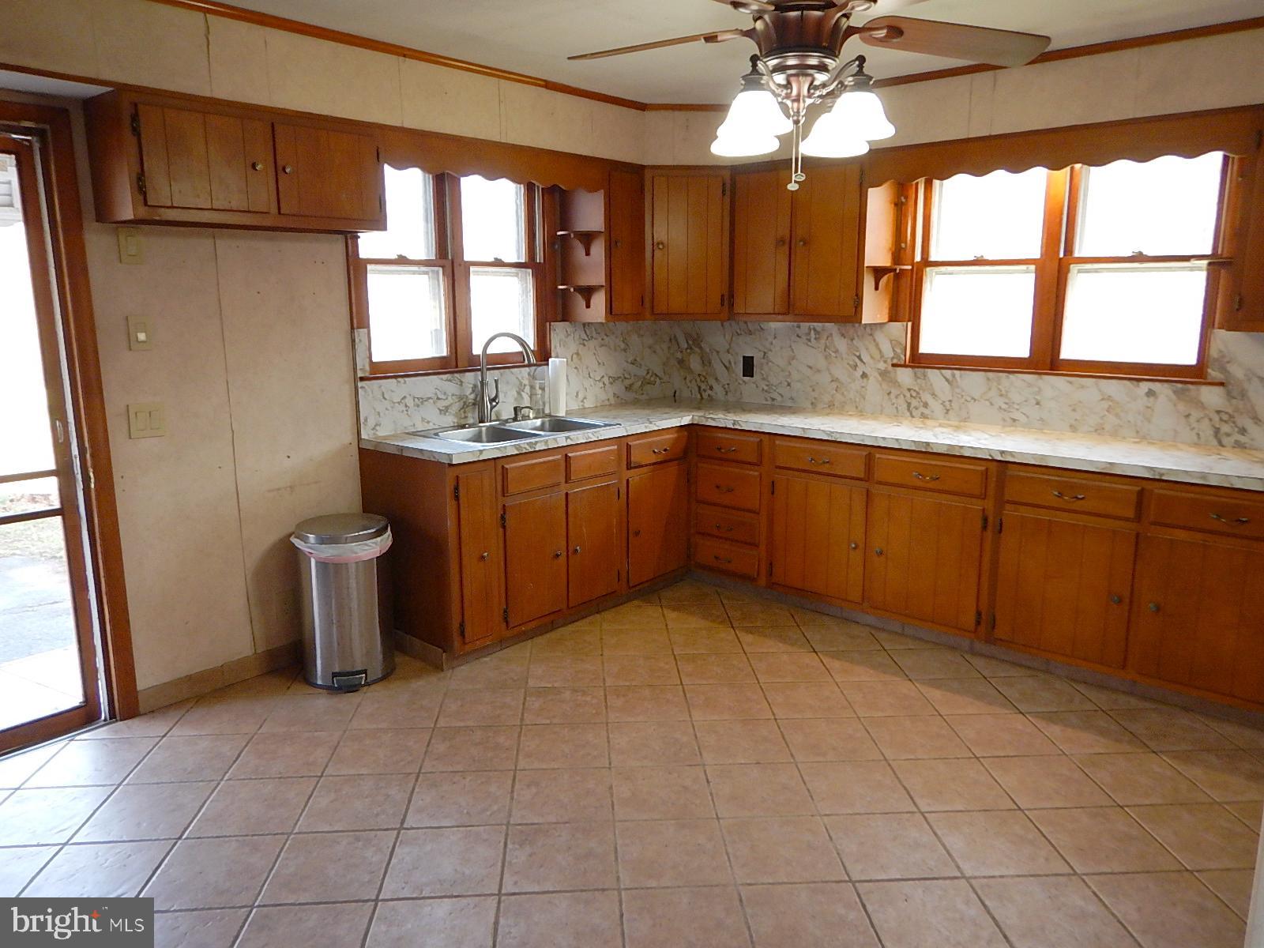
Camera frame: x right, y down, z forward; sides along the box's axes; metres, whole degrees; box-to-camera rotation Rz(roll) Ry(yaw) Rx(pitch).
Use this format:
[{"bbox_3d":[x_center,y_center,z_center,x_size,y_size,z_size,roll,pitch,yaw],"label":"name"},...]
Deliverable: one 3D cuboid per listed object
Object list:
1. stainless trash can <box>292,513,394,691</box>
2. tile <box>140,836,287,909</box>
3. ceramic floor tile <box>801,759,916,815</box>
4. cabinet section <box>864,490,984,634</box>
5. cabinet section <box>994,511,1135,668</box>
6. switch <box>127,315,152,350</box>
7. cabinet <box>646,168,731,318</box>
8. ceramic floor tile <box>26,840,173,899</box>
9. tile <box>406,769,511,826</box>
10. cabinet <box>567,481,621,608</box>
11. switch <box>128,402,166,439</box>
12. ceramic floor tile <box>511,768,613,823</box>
[{"bbox_3d":[-1.156,0.507,3.556,0.350,0.630,0.365,-3,12,-18],"label":"stainless trash can"},{"bbox_3d":[-1.118,1.069,2.351,0.302,0.010,0.302,-1,11,-3],"label":"tile"},{"bbox_3d":[0.703,0.980,2.739,0.302,0.010,0.302,-1,11,-3],"label":"ceramic floor tile"},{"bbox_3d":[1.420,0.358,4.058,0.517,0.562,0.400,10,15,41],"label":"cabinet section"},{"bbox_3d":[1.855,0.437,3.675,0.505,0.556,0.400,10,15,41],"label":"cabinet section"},{"bbox_3d":[-1.704,-0.487,3.041,0.012,0.116,0.071,10,15,40],"label":"switch"},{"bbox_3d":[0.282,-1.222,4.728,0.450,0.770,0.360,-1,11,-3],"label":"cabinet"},{"bbox_3d":[-1.412,1.062,2.305,0.302,0.010,0.302,-1,11,-3],"label":"ceramic floor tile"},{"bbox_3d":[-0.523,1.002,2.696,0.302,0.010,0.302,-1,11,-3],"label":"tile"},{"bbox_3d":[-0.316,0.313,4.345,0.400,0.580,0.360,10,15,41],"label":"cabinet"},{"bbox_3d":[-1.747,-0.190,3.162,0.012,0.118,0.118,10,15,41],"label":"switch"},{"bbox_3d":[-0.214,1.000,2.717,0.303,0.010,0.303,-1,11,-3],"label":"ceramic floor tile"}]

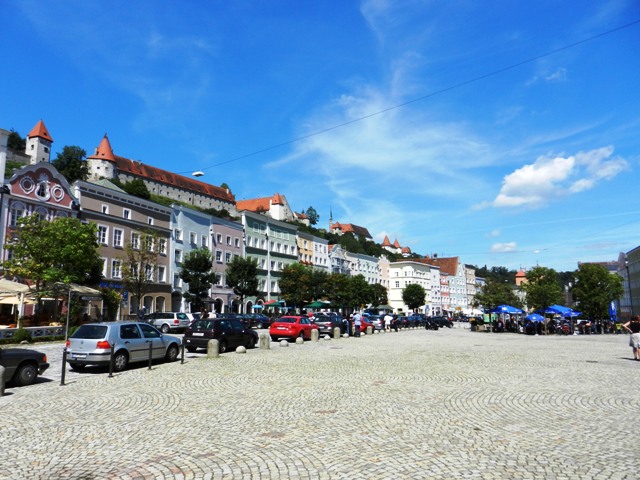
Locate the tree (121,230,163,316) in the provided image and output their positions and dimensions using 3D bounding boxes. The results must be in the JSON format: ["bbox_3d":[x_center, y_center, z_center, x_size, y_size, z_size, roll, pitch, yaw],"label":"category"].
[{"bbox_3d":[-16.161,3.576,41.846,3.600,8.600,3.600,3,-9,-21],"label":"tree"}]

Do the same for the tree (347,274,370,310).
[{"bbox_3d":[5.658,8.673,67.468,4.100,7.200,4.100,0,-9,0],"label":"tree"}]

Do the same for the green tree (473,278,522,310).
[{"bbox_3d":[16.853,6.172,43.885,4.500,5.030,4.500,0,-9,0],"label":"green tree"}]

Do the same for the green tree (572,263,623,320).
[{"bbox_3d":[22.226,4.631,37.215,4.000,5.600,4.000,-6,-10,31],"label":"green tree"}]

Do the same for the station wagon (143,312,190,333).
[{"bbox_3d":[-12.281,6.439,35.980,4.500,1.500,1.760,-6,-10,31],"label":"station wagon"}]

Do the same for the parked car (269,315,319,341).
[{"bbox_3d":[-1.478,5.395,28.308,1.760,1.430,4.500,-3,-9,17],"label":"parked car"}]

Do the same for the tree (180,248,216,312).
[{"bbox_3d":[-11.725,4.738,44.605,3.500,7.900,3.500,0,-9,0],"label":"tree"}]

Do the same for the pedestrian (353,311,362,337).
[{"bbox_3d":[2.561,5.764,31.383,0.600,1.750,0.400,2,-9,-12],"label":"pedestrian"}]

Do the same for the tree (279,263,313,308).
[{"bbox_3d":[-3.107,6.820,58.610,4.200,7.970,4.200,0,-9,0],"label":"tree"}]

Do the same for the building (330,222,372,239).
[{"bbox_3d":[22.912,-5.441,344.909,17.000,13.000,29.000,-5,-10,28],"label":"building"}]

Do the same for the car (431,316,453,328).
[{"bbox_3d":[13.826,9.138,52.208,1.700,1.430,4.000,-6,-10,32],"label":"car"}]

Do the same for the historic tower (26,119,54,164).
[{"bbox_3d":[-98.814,-34.293,163.405,5.800,18.000,5.800,-3,-9,16],"label":"historic tower"}]

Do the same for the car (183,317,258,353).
[{"bbox_3d":[-4.482,4.422,21.833,1.690,1.440,3.920,-4,-10,23],"label":"car"}]

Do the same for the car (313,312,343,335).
[{"bbox_3d":[0.845,6.145,33.453,1.780,1.670,4.400,-3,-9,20],"label":"car"}]

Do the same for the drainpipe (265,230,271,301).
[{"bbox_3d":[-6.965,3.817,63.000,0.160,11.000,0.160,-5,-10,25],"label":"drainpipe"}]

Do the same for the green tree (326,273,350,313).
[{"bbox_3d":[2.825,8.792,70.586,3.900,7.670,3.900,0,-9,0],"label":"green tree"}]

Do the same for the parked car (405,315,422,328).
[{"bbox_3d":[9.859,8.566,49.000,1.760,1.460,4.300,-5,-10,26],"label":"parked car"}]

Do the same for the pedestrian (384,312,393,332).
[{"bbox_3d":[5.748,6.853,38.400,0.520,1.740,0.360,-2,-9,10],"label":"pedestrian"}]

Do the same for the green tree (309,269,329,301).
[{"bbox_3d":[-0.270,7.615,60.553,4.200,7.200,4.200,0,-9,0],"label":"green tree"}]

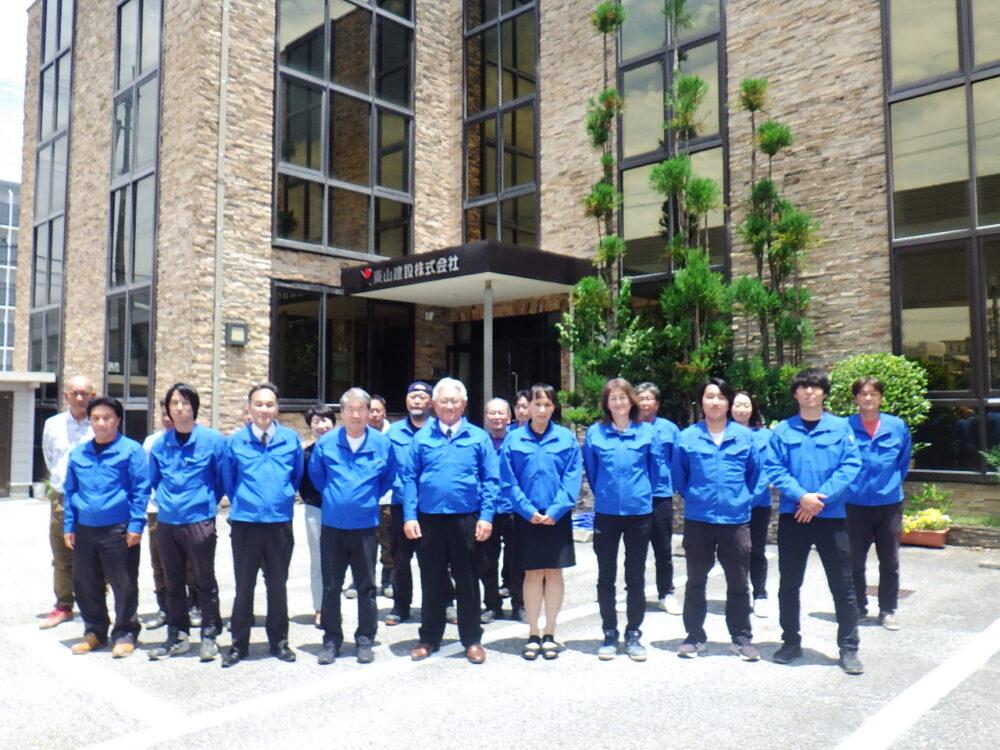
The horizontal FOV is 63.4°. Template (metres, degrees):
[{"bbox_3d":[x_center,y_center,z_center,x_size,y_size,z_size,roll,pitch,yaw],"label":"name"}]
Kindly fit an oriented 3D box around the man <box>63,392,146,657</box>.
[{"bbox_3d":[-2.453,0.923,5.081,0.510,1.563,0.320,1,-4,-8],"label":"man"}]

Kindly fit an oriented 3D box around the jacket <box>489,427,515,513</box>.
[{"bbox_3d":[-0.046,0.705,5.977,0.540,0.647,0.290,0,-4,0],"label":"jacket"}]

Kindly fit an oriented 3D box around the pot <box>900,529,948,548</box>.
[{"bbox_3d":[4.905,1.898,9.534,0.650,0.190,0.240,-3,-5,44],"label":"pot"}]

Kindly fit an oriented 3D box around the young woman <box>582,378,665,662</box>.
[{"bbox_3d":[0.760,0.874,5.068,0.490,1.708,0.320,0,-4,8],"label":"young woman"}]

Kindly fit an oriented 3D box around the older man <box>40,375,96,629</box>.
[{"bbox_3d":[-3.016,0.875,5.790,0.530,1.746,0.340,0,-4,-7],"label":"older man"}]

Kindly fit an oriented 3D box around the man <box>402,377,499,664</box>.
[{"bbox_3d":[-0.300,0.855,4.968,0.580,1.688,0.330,0,-4,-3],"label":"man"}]

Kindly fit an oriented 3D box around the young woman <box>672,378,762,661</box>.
[{"bbox_3d":[1.322,0.862,5.014,0.540,1.683,0.330,-1,-4,11],"label":"young woman"}]

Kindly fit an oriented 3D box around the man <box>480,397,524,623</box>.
[{"bbox_3d":[0.019,0.974,6.034,0.470,1.628,0.310,0,-4,-2],"label":"man"}]

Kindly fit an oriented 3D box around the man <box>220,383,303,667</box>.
[{"bbox_3d":[-1.456,0.883,4.994,0.490,1.676,0.330,1,-4,-14],"label":"man"}]

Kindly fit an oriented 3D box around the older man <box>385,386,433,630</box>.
[{"bbox_3d":[-0.613,0.920,6.003,0.490,1.731,0.320,0,-4,-4],"label":"older man"}]

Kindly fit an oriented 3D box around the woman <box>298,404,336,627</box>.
[{"bbox_3d":[-1.291,0.999,5.934,0.420,1.564,0.290,1,-4,-10],"label":"woman"}]

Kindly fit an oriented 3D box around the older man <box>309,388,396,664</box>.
[{"bbox_3d":[-0.901,0.902,4.995,0.530,1.639,0.340,1,-4,-11],"label":"older man"}]

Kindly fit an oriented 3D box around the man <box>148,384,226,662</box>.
[{"bbox_3d":[-1.941,0.892,5.079,0.450,1.668,0.310,1,-4,-8],"label":"man"}]

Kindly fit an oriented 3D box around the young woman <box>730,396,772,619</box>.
[{"bbox_3d":[1.784,0.948,6.100,0.460,1.648,0.310,-1,-4,11],"label":"young woman"}]

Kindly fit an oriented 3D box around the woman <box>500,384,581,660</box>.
[{"bbox_3d":[0.250,0.881,5.030,0.490,1.645,0.310,0,-4,3],"label":"woman"}]

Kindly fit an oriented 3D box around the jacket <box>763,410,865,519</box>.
[{"bbox_3d":[1.874,0.549,4.904,0.570,0.630,0.320,-1,-4,17],"label":"jacket"}]

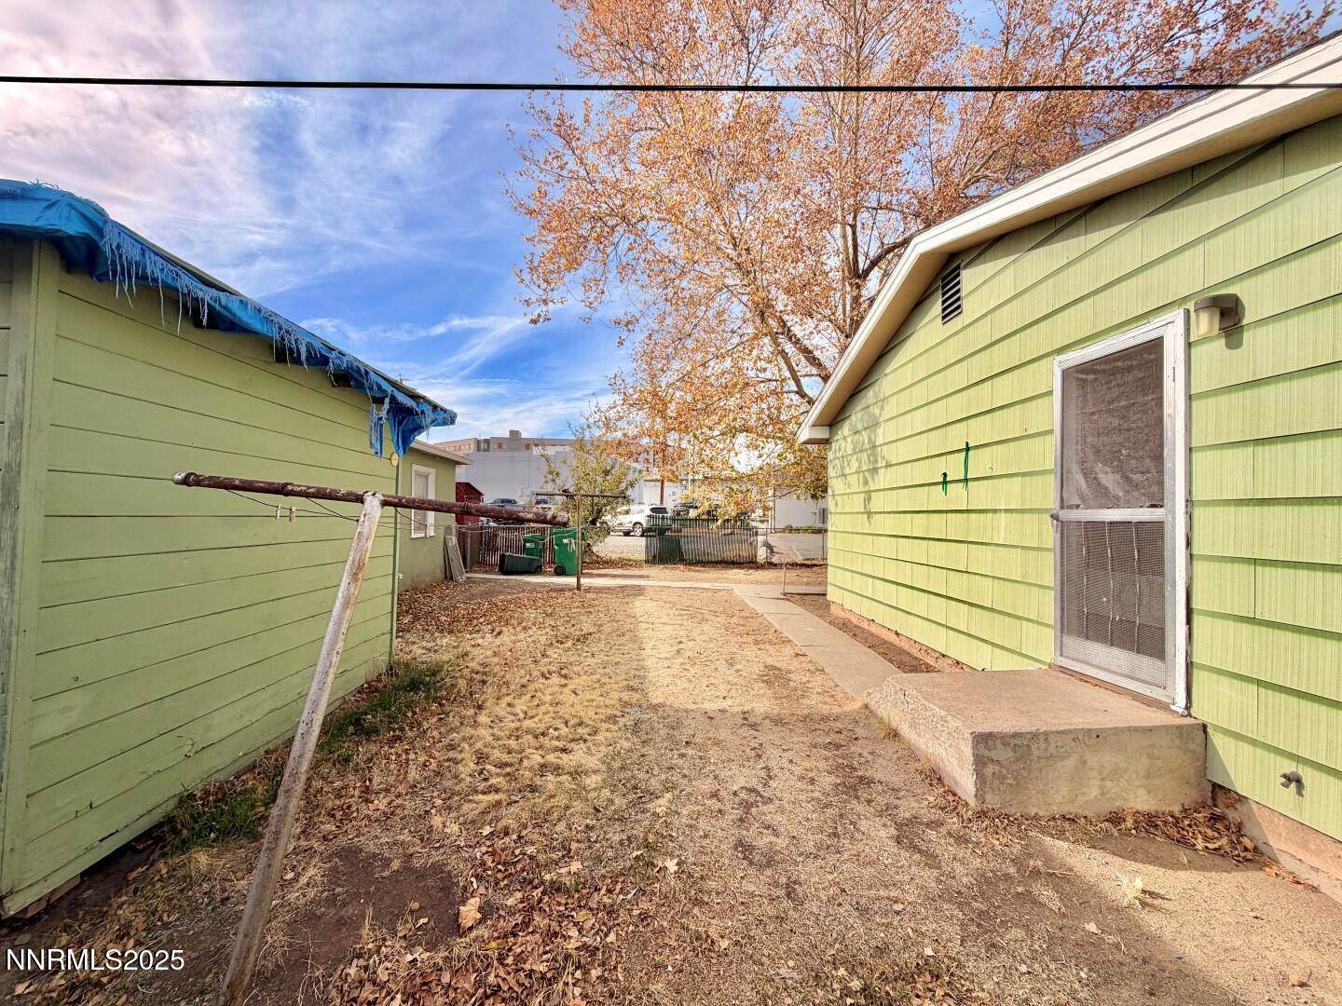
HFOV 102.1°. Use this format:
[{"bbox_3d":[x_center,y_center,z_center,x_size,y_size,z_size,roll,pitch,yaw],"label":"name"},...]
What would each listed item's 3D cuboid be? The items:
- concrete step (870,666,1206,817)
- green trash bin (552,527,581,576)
[{"bbox_3d":[1.927,1.261,3.073,1.170,0.380,1.120,0,-1,-5],"label":"concrete step"},{"bbox_3d":[-2.390,1.120,12.750,0.790,1.100,0.660,0,-1,-6],"label":"green trash bin"}]

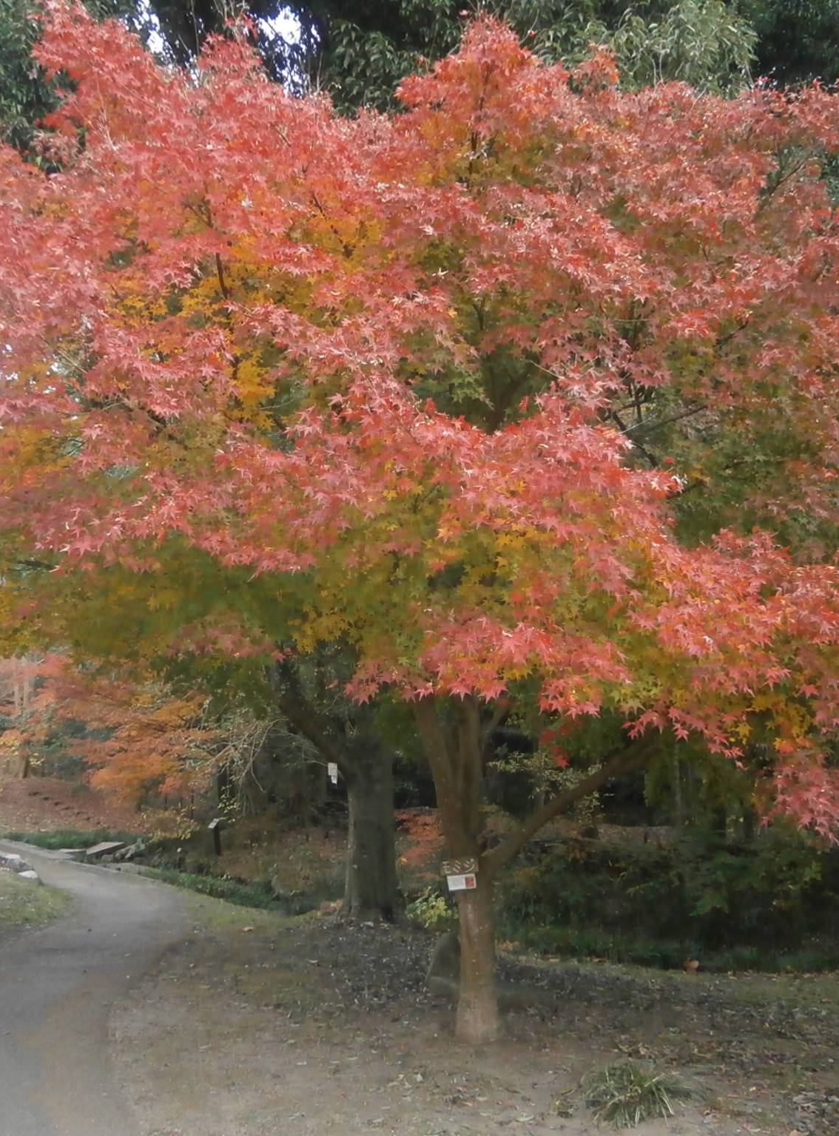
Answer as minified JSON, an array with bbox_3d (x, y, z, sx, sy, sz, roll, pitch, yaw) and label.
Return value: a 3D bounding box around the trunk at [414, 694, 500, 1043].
[{"bbox_3d":[0.197,1.548,6.000,0.422,1.739,0.320,-1,-9,3],"label":"trunk"}]

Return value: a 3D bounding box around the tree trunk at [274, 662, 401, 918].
[{"bbox_3d":[-0.752,2.052,10.500,1.145,2.272,0.600,0,-9,-2],"label":"tree trunk"}]

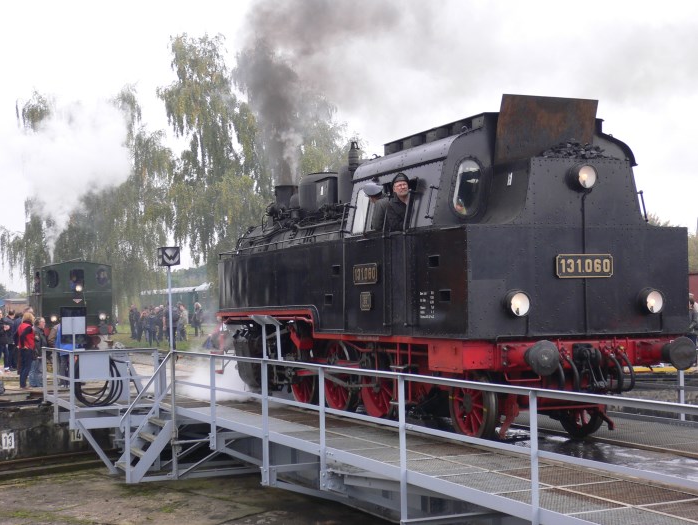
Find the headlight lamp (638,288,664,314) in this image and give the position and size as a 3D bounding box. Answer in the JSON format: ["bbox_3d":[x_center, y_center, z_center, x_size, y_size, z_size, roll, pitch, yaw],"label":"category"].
[{"bbox_3d":[3.438,0.447,14.030,0.280,0.280,0.160,0,-2,-23],"label":"headlight lamp"}]

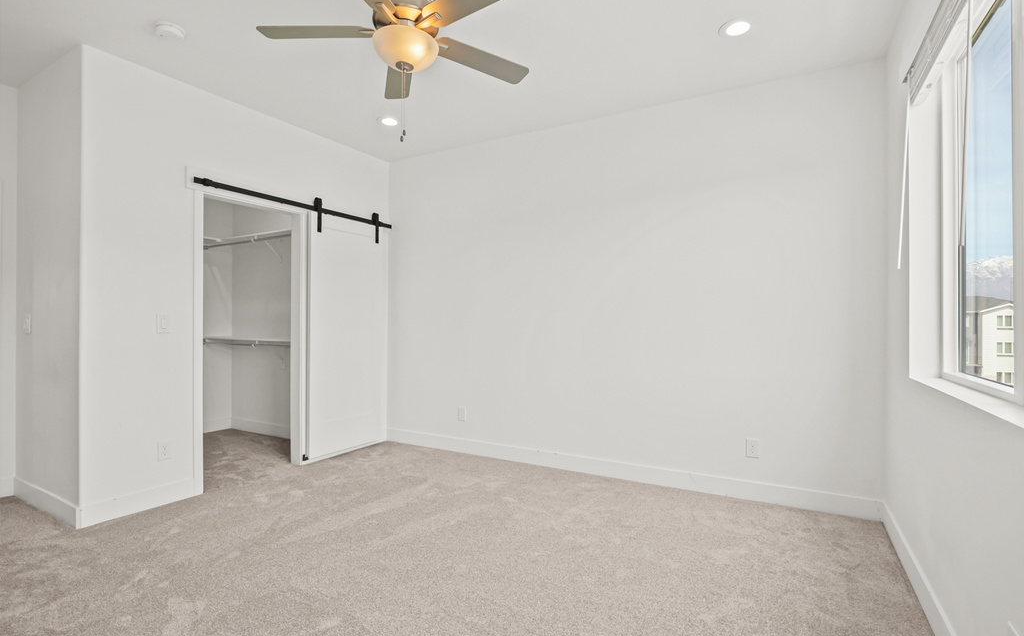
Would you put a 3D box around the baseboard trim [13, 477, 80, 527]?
[{"bbox_3d":[-2.905,1.135,2.939,1.030,0.123,0.016,0,0,29],"label":"baseboard trim"}]

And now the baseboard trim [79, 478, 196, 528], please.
[{"bbox_3d":[-2.305,1.136,2.941,0.016,0.123,0.606,0,0,31],"label":"baseboard trim"}]

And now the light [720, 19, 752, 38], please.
[{"bbox_3d":[1.225,-1.555,2.565,0.180,0.018,0.180,0,0,31],"label":"light"}]

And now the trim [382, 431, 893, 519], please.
[{"bbox_3d":[0.488,1.149,3.762,3.948,0.121,0.016,0,0,29],"label":"trim"}]

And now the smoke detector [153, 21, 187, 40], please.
[{"bbox_3d":[-1.857,-1.548,2.571,0.143,0.045,0.143,0,0,31],"label":"smoke detector"}]

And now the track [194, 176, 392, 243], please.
[{"bbox_3d":[-1.660,-0.857,3.925,0.069,0.293,1.798,0,0,31],"label":"track"}]

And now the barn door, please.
[{"bbox_3d":[-1.451,0.165,4.271,0.038,2.055,0.869,0,0,31],"label":"barn door"}]

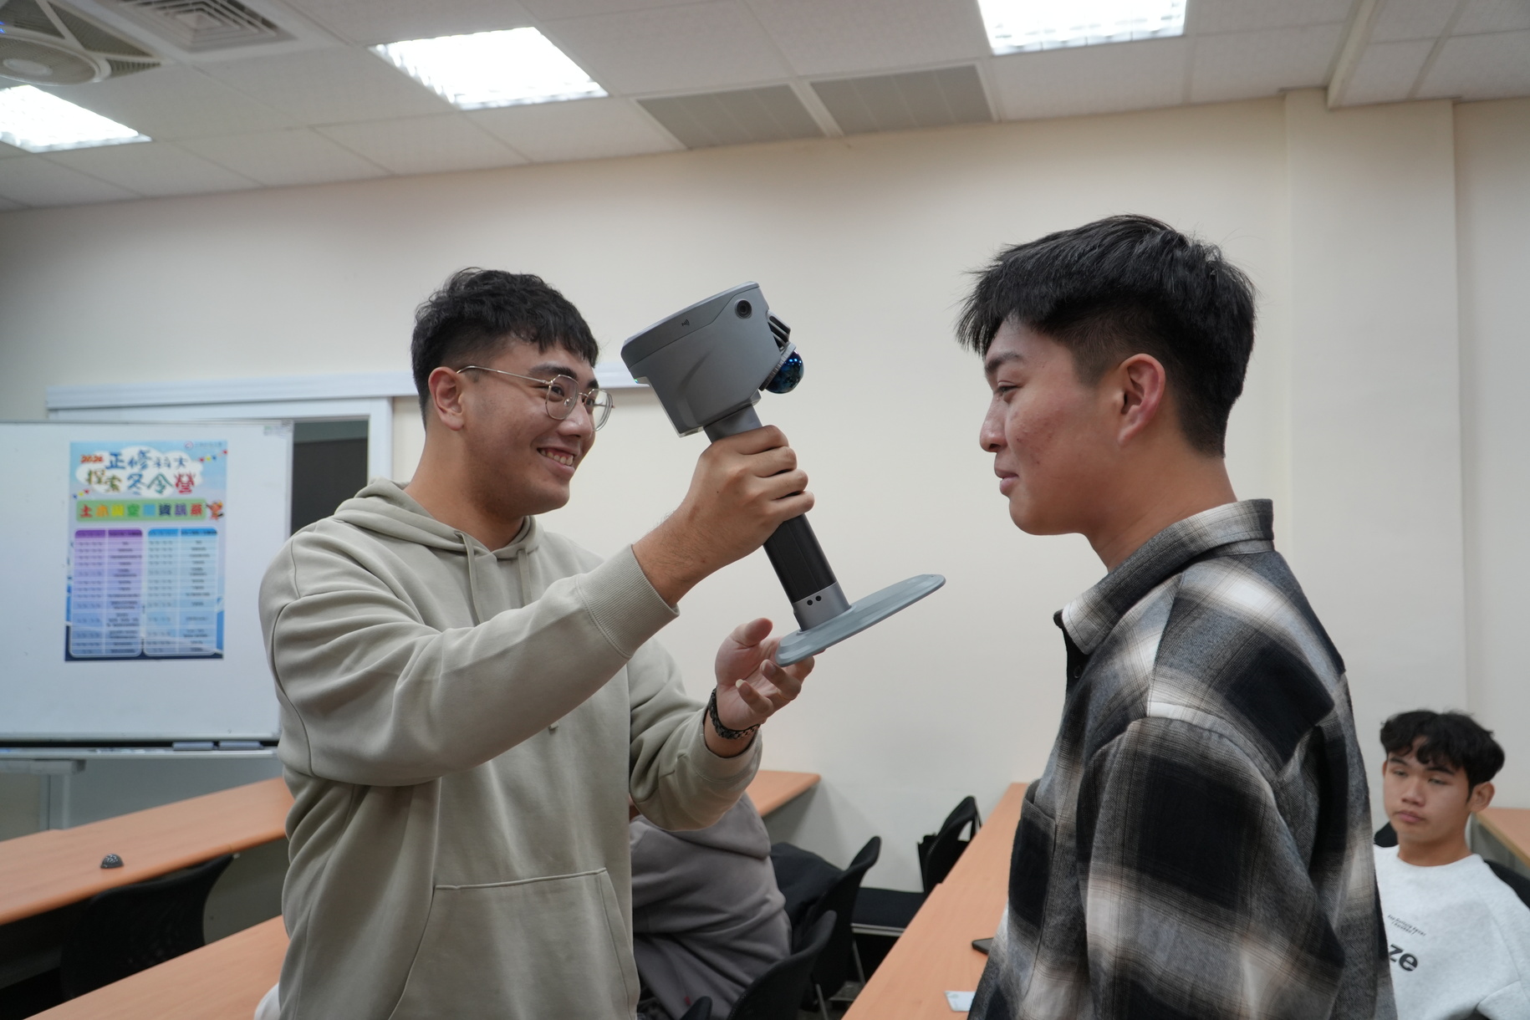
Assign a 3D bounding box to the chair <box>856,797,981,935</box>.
[{"bbox_3d":[0.372,1.284,3.591,0.540,0.780,0.470,0,-2,16],"label":"chair"}]

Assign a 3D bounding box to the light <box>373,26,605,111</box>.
[{"bbox_3d":[-0.863,-1.426,3.807,0.570,0.070,0.570,0,-2,16],"label":"light"}]

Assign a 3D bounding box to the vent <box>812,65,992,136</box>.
[{"bbox_3d":[0.479,-1.393,4.040,0.555,0.040,0.540,0,-2,16],"label":"vent"}]

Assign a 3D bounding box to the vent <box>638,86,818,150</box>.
[{"bbox_3d":[-0.105,-1.391,4.205,0.555,0.040,0.540,0,-2,16],"label":"vent"}]

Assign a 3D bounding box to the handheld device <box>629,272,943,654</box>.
[{"bbox_3d":[0.009,-0.039,1.060,0.160,0.307,0.145,-29,1,0],"label":"handheld device"}]

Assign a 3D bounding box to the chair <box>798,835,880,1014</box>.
[{"bbox_3d":[0.014,1.263,3.047,0.540,0.780,0.470,0,-2,16],"label":"chair"}]

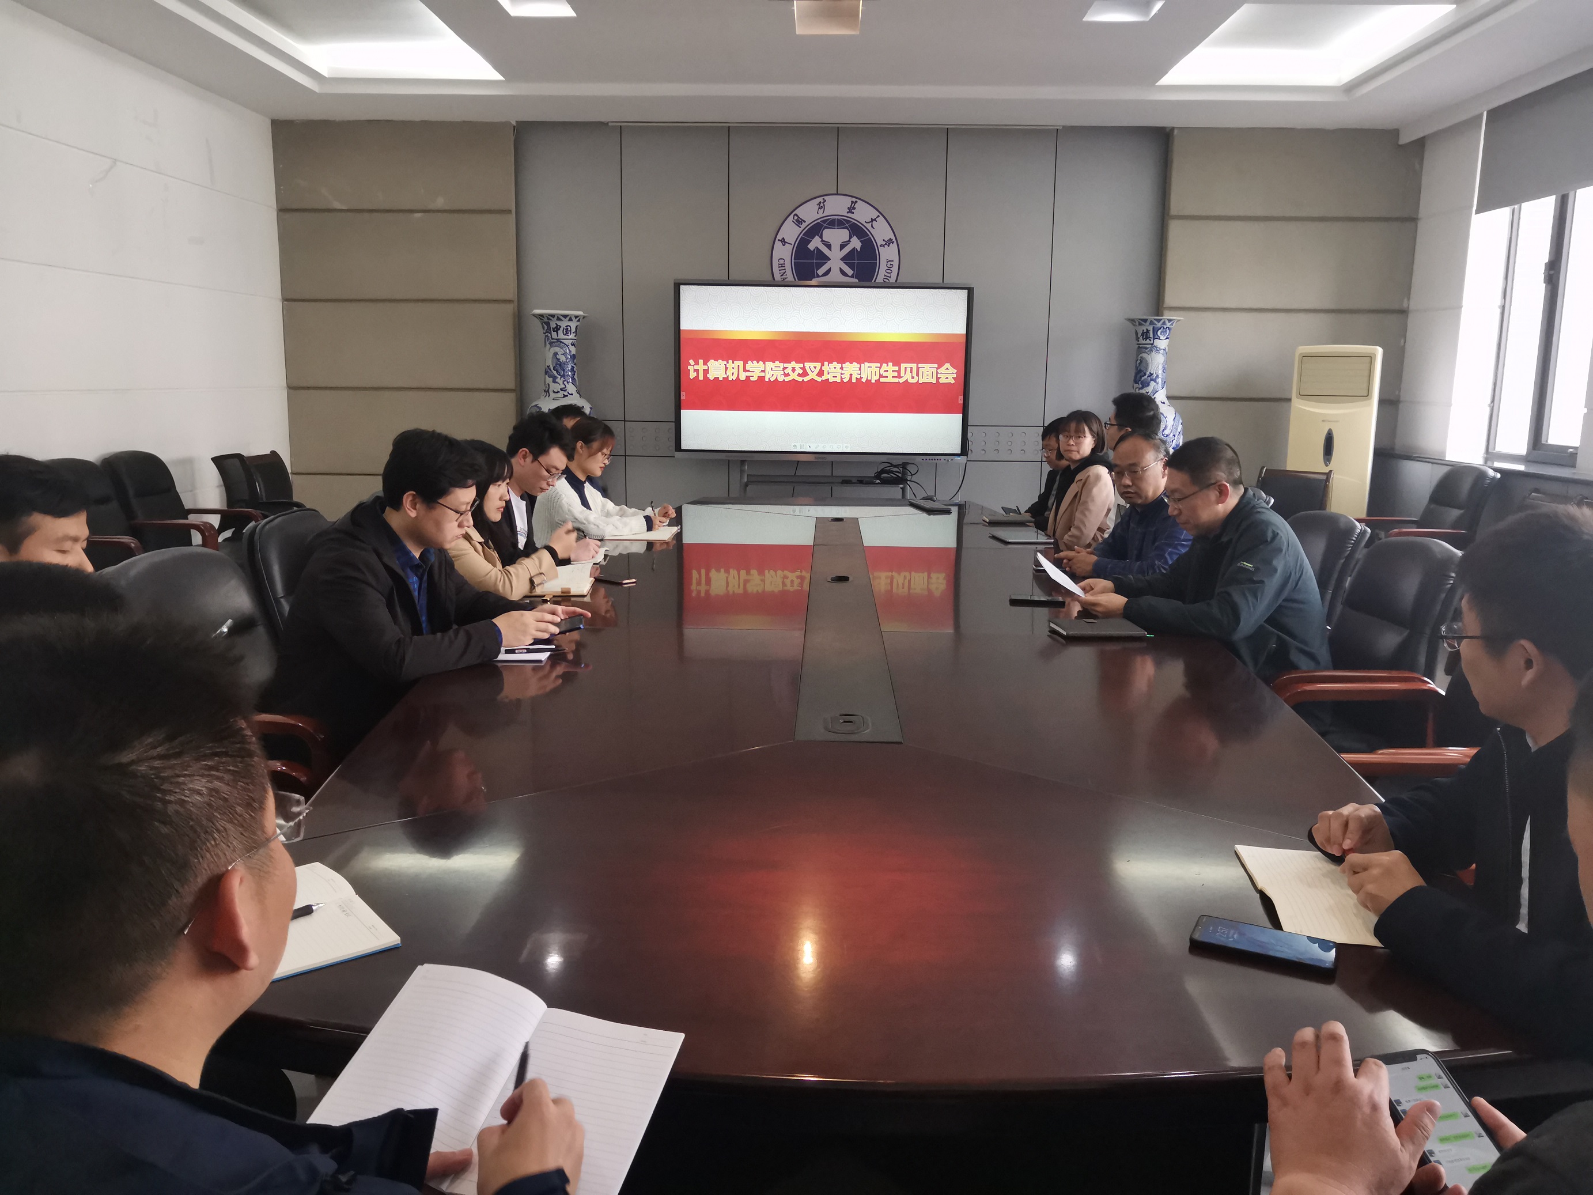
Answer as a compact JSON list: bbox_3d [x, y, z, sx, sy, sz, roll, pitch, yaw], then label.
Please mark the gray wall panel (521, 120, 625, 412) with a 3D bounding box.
[{"bbox_3d":[-1.555,-2.214,8.556,0.715,1.984,0.040,1,10,1],"label":"gray wall panel"}]

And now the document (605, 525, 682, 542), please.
[{"bbox_3d":[-0.655,-0.276,5.325,0.250,0.025,0.340,1,10,2],"label":"document"}]

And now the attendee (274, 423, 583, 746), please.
[{"bbox_3d":[-0.889,0.238,3.017,0.740,1.279,0.550,1,10,0],"label":"attendee"}]

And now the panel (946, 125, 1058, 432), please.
[{"bbox_3d":[1.382,-2.197,8.617,0.739,2.010,0.050,1,10,2],"label":"panel"}]

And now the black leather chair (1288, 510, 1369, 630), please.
[{"bbox_3d":[1.416,0.228,3.984,0.670,1.020,0.620,1,10,1],"label":"black leather chair"}]

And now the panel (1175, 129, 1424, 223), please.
[{"bbox_3d":[3.311,-2.834,8.295,1.619,0.567,0.050,1,10,2],"label":"panel"}]

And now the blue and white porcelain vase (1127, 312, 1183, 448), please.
[{"bbox_3d":[2.332,-0.940,8.297,0.480,1.840,0.480,1,10,1],"label":"blue and white porcelain vase"}]

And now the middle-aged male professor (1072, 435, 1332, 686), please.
[{"bbox_3d":[1.140,0.198,3.538,0.670,1.280,0.540,1,10,2],"label":"middle-aged male professor"}]

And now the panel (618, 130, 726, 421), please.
[{"bbox_3d":[-0.845,-2.237,8.676,0.744,1.993,0.050,1,10,2],"label":"panel"}]

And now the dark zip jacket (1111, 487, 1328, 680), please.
[{"bbox_3d":[1.182,0.013,3.493,0.560,0.640,0.530,1,10,2],"label":"dark zip jacket"}]

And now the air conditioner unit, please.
[{"bbox_3d":[3.434,-0.788,8.045,0.530,1.656,0.330,4,11,18],"label":"air conditioner unit"}]

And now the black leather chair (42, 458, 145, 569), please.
[{"bbox_3d":[-3.289,-0.172,6.082,0.690,1.000,0.640,1,10,2],"label":"black leather chair"}]

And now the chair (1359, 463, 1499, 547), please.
[{"bbox_3d":[3.254,-0.180,6.422,0.670,1.020,0.620,1,10,1],"label":"chair"}]

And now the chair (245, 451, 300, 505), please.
[{"bbox_3d":[-3.101,-0.431,7.697,0.580,0.950,0.570,1,10,2],"label":"chair"}]

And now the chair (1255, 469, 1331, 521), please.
[{"bbox_3d":[2.872,-0.303,7.434,0.550,0.900,0.600,9,13,38],"label":"chair"}]

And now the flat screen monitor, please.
[{"bbox_3d":[0.164,-1.478,8.127,1.926,1.123,0.090,1,10,1],"label":"flat screen monitor"}]

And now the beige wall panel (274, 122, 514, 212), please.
[{"bbox_3d":[-2.694,-2.898,8.351,1.612,0.571,0.050,1,10,1],"label":"beige wall panel"}]

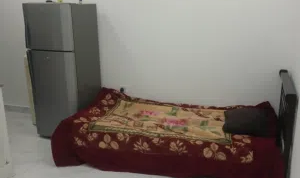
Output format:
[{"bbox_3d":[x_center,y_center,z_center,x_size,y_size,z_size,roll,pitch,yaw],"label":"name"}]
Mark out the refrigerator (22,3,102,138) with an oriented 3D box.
[{"bbox_3d":[-1.028,-0.219,3.841,0.628,1.596,0.581,4,16,19],"label":"refrigerator"}]

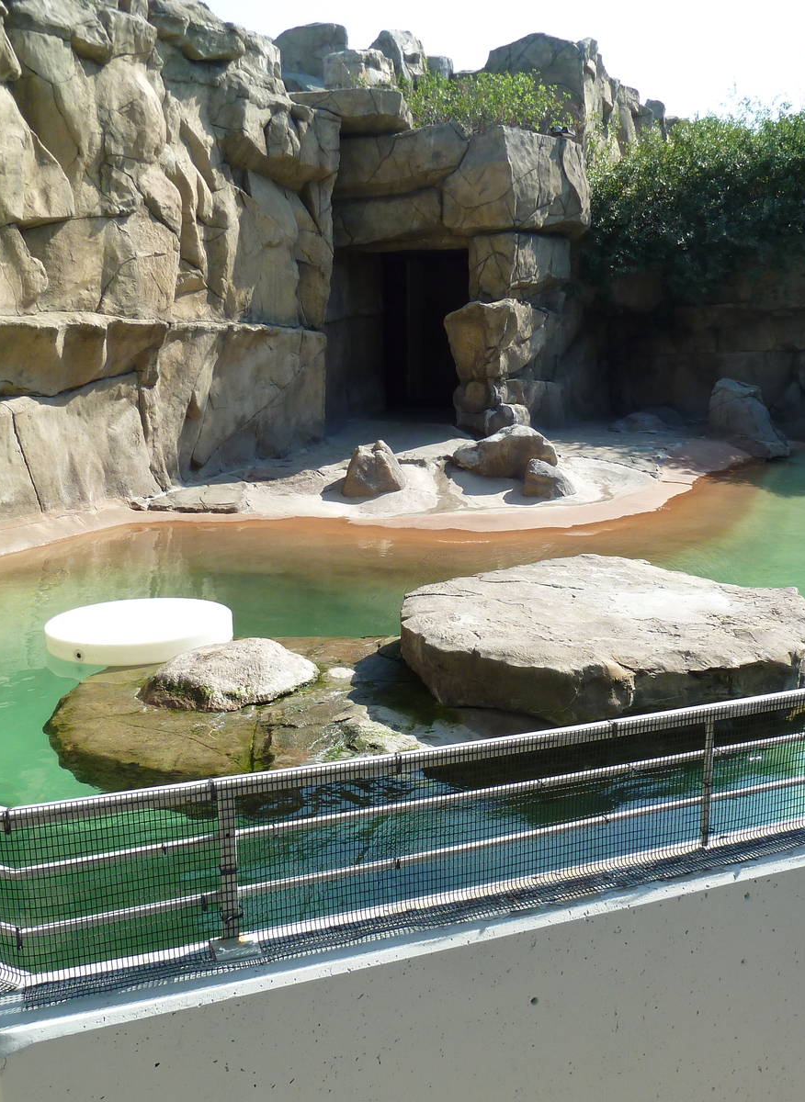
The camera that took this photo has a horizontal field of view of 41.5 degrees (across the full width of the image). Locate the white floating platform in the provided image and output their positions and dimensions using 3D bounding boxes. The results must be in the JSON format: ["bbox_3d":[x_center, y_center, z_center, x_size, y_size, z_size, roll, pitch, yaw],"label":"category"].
[{"bbox_3d":[-1.565,0.473,6.337,1.070,0.135,1.070,-1,12,0],"label":"white floating platform"}]

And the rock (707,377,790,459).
[{"bbox_3d":[4.918,-1.925,15.120,1.080,1.100,0.950,-1,12,0],"label":"rock"}]

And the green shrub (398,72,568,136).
[{"bbox_3d":[1.201,-6.227,14.550,2.450,0.800,1.200,-1,12,0],"label":"green shrub"}]

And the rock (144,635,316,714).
[{"bbox_3d":[-0.845,0.589,5.324,0.900,0.240,0.580,-5,12,-17],"label":"rock"}]

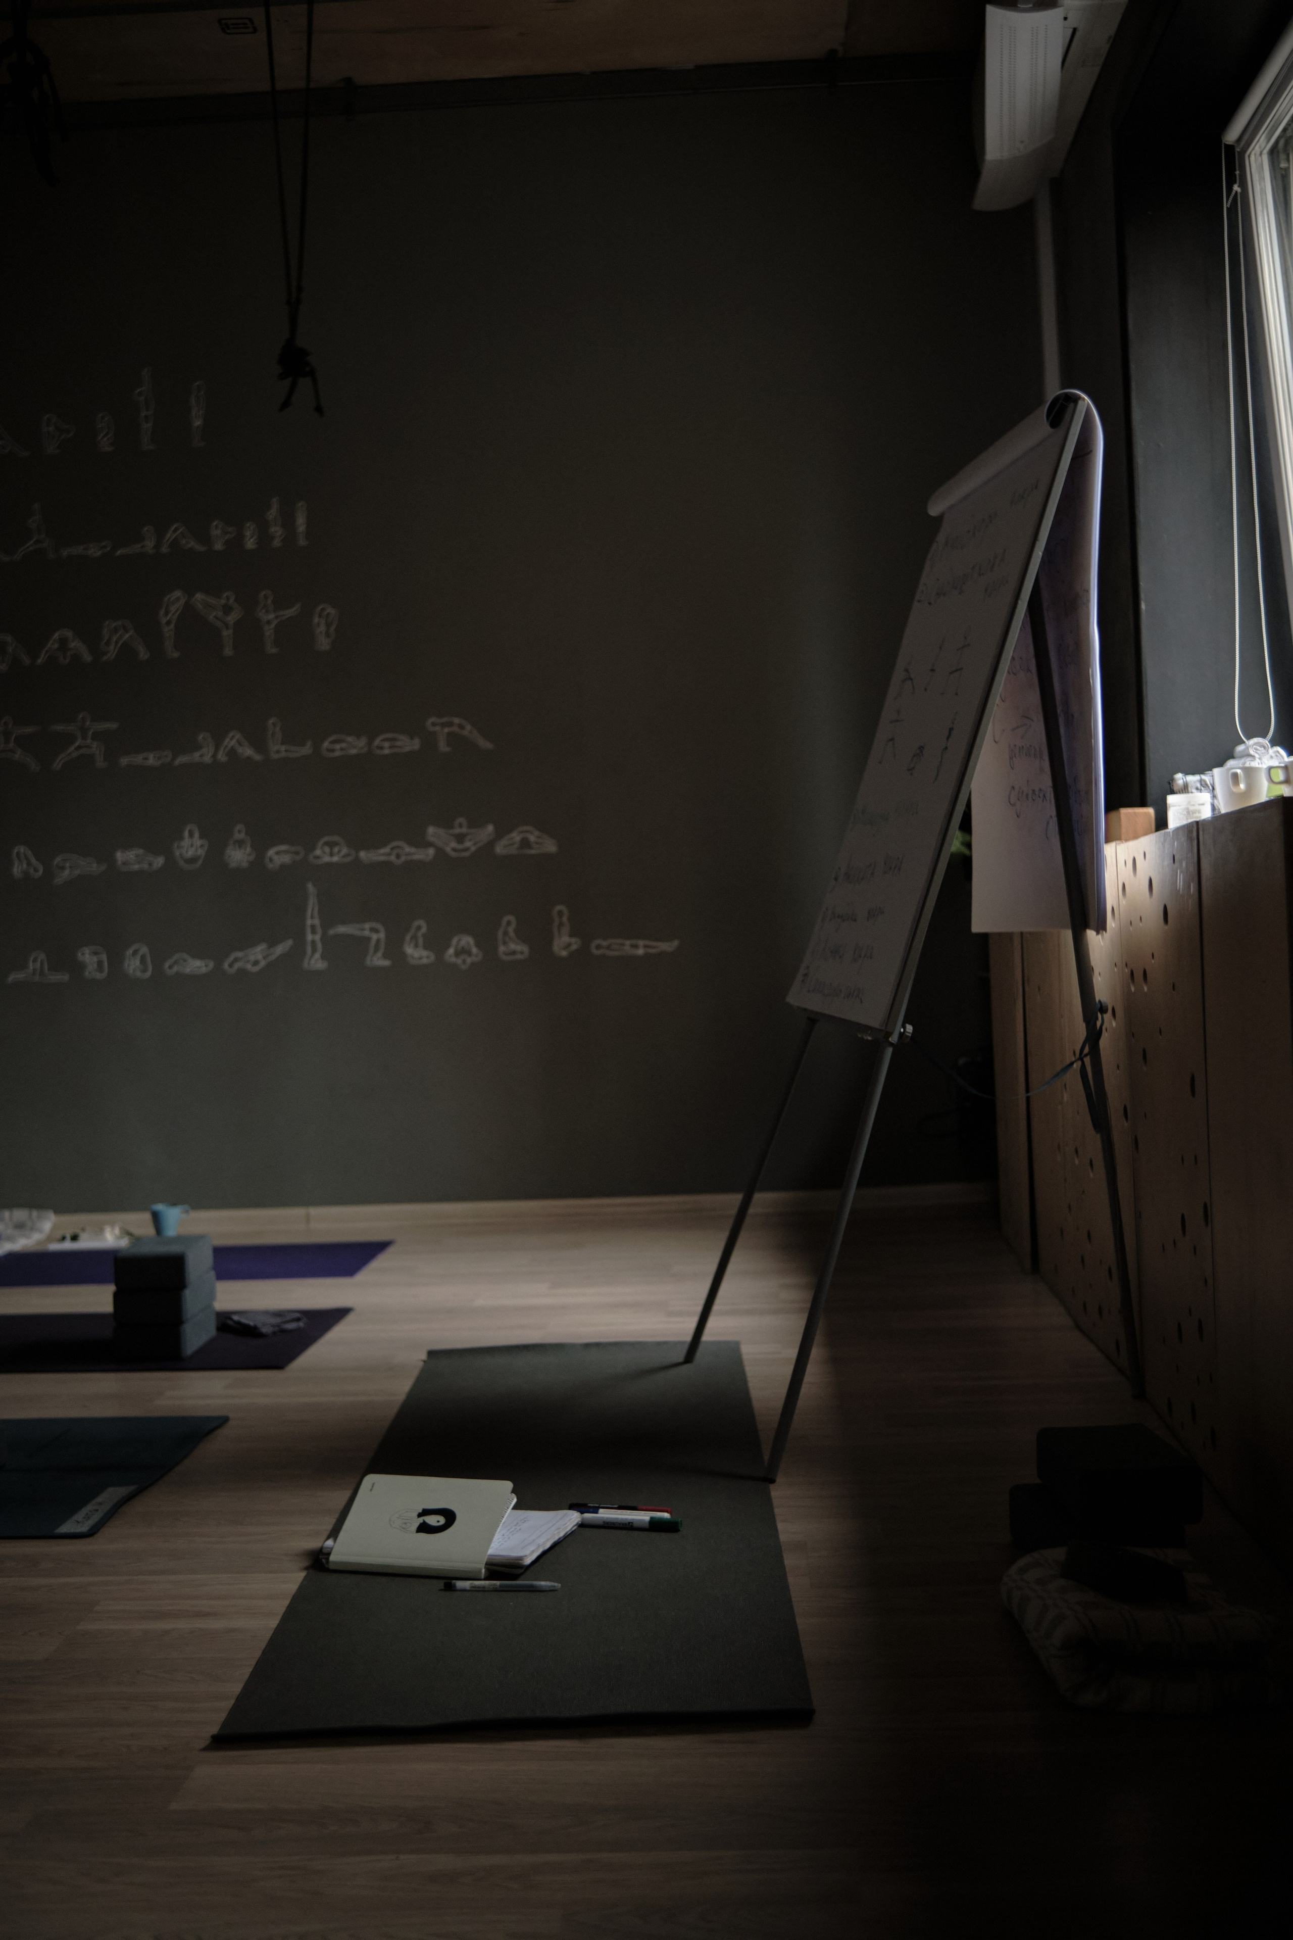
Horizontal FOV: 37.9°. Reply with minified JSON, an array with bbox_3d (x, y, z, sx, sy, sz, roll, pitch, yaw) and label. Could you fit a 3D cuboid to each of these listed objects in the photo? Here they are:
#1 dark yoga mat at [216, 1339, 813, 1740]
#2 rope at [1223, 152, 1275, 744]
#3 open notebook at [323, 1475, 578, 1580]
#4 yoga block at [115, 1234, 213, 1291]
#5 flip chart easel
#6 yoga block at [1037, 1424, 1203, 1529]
[{"bbox_3d":[-0.131,0.766,2.859,0.623,0.014,1.825,-2,1,1],"label":"dark yoga mat"},{"bbox_3d":[1.423,-1.239,4.462,0.094,1.411,0.030,-2,1,3],"label":"rope"},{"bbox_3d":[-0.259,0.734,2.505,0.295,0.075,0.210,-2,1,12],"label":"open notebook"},{"bbox_3d":[-0.992,0.603,3.889,0.148,0.071,0.226,-2,1,0],"label":"yoga block"},{"bbox_3d":[0.456,-0.072,3.235,0.735,1.635,0.860,-2,1,-7],"label":"flip chart easel"},{"bbox_3d":[0.603,0.646,2.420,0.148,0.072,0.218,-2,1,-3],"label":"yoga block"}]

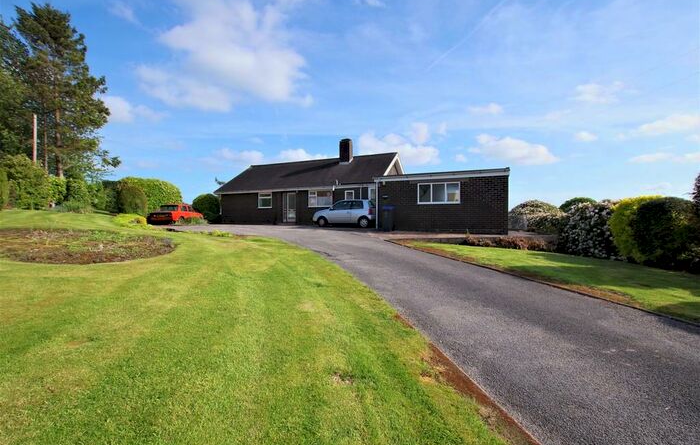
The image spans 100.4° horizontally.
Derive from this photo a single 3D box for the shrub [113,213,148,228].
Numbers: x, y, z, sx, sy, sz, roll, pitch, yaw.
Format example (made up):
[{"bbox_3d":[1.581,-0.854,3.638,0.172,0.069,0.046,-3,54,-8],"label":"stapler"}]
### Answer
[{"bbox_3d":[-11.175,-0.087,15.000,1.500,0.720,1.350,0,0,0],"label":"shrub"}]

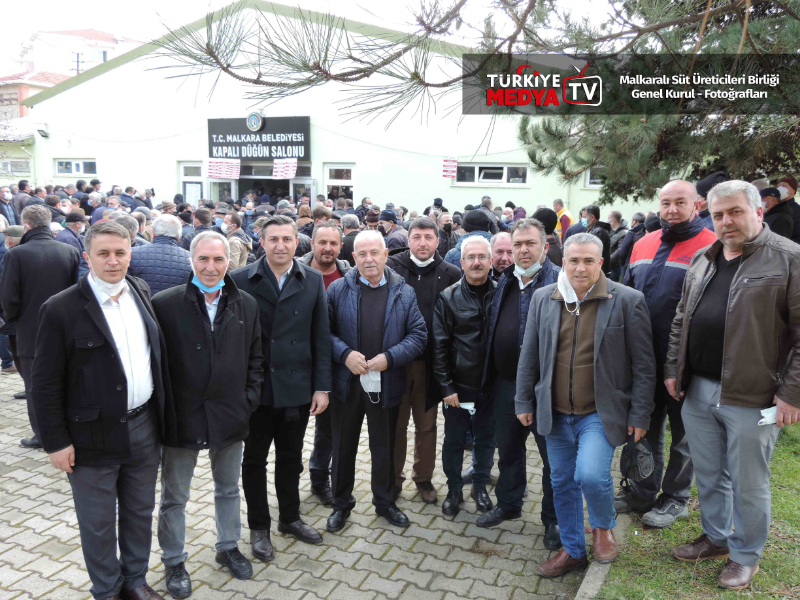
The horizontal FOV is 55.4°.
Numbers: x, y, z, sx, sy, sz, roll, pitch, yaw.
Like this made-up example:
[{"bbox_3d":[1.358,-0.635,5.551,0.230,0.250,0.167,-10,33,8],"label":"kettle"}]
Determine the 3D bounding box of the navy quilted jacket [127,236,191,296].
[{"bbox_3d":[-1.566,-0.043,5.070,0.580,0.760,0.350,2,10,3],"label":"navy quilted jacket"}]

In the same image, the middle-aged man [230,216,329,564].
[{"bbox_3d":[-0.618,0.448,3.911,0.530,1.764,0.380,-1,10,-11],"label":"middle-aged man"}]

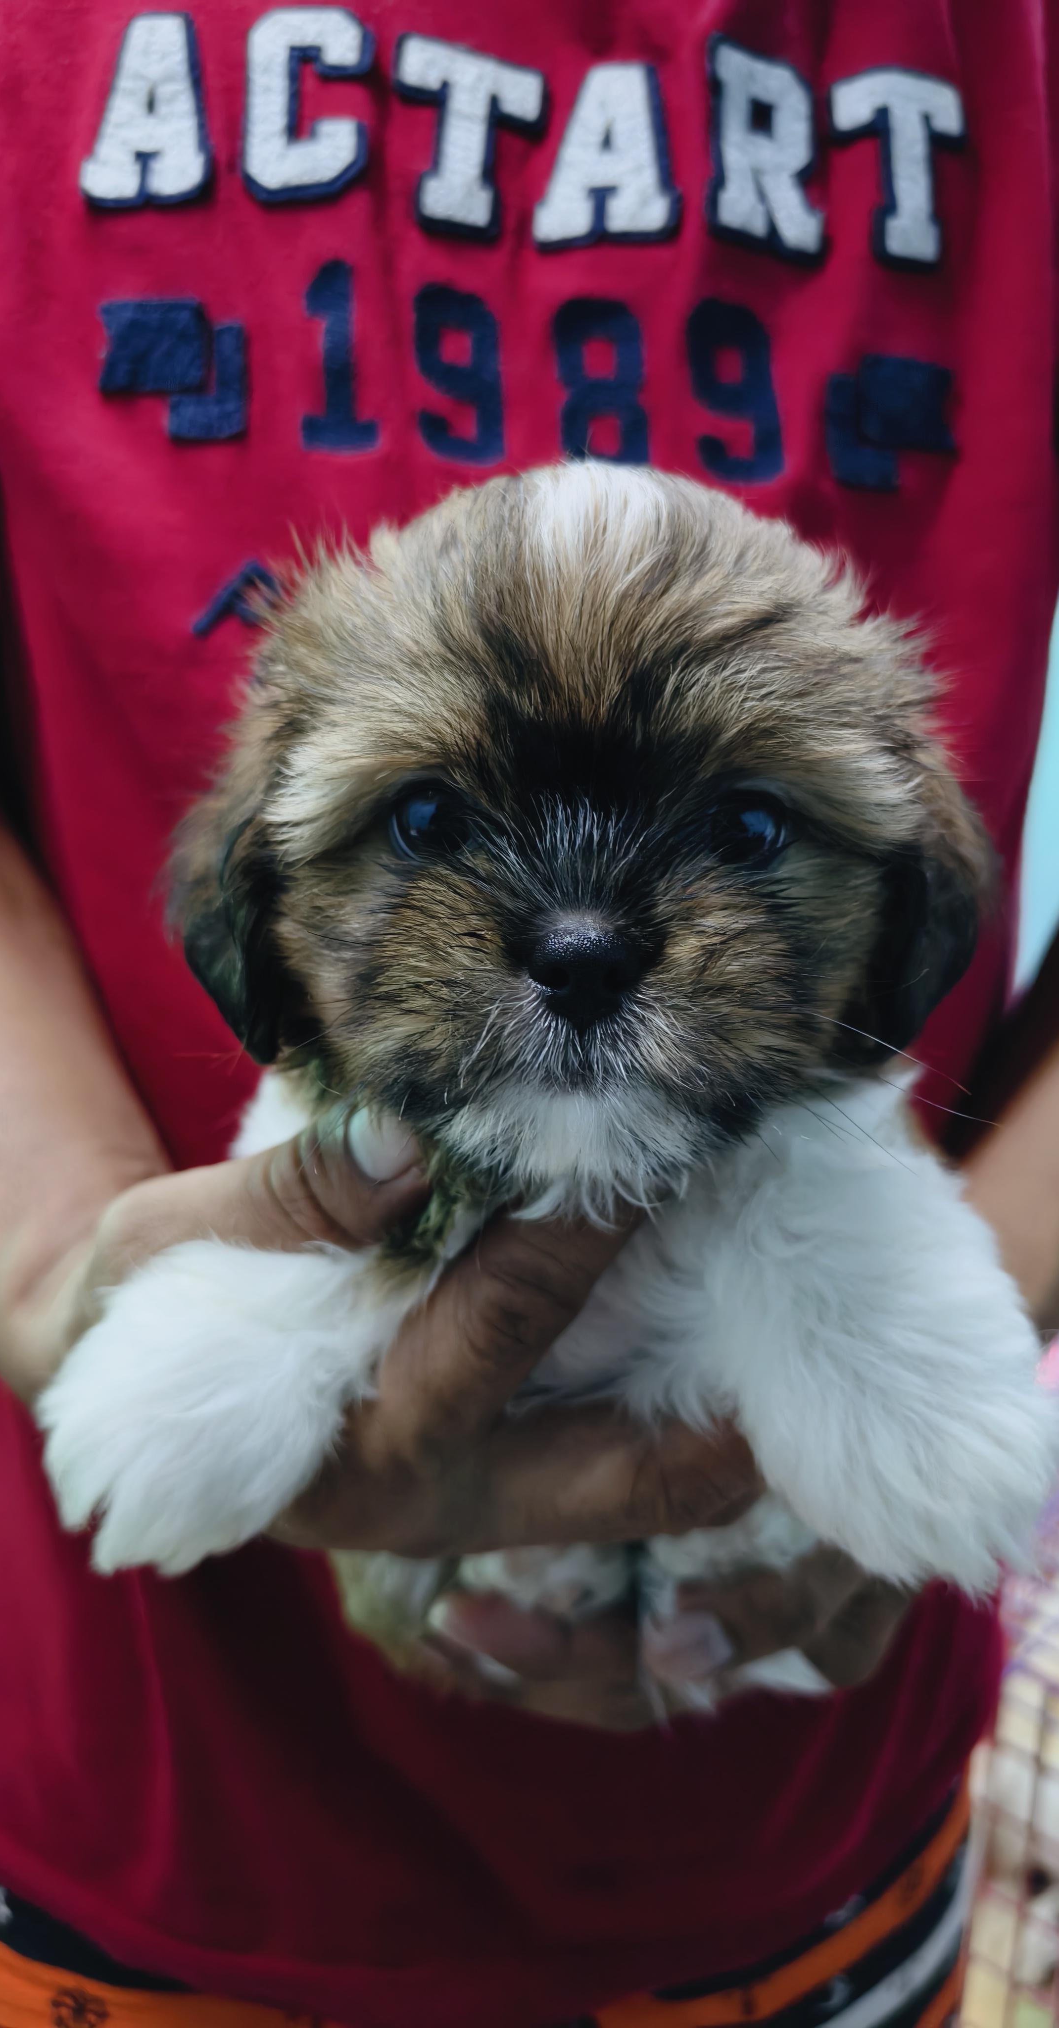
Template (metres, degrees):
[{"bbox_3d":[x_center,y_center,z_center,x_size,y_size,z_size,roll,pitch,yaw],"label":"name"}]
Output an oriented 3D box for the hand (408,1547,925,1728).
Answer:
[{"bbox_3d":[0.045,0.158,0.370,0.155,0.075,0.090,-12,20,-15],"label":"hand"}]

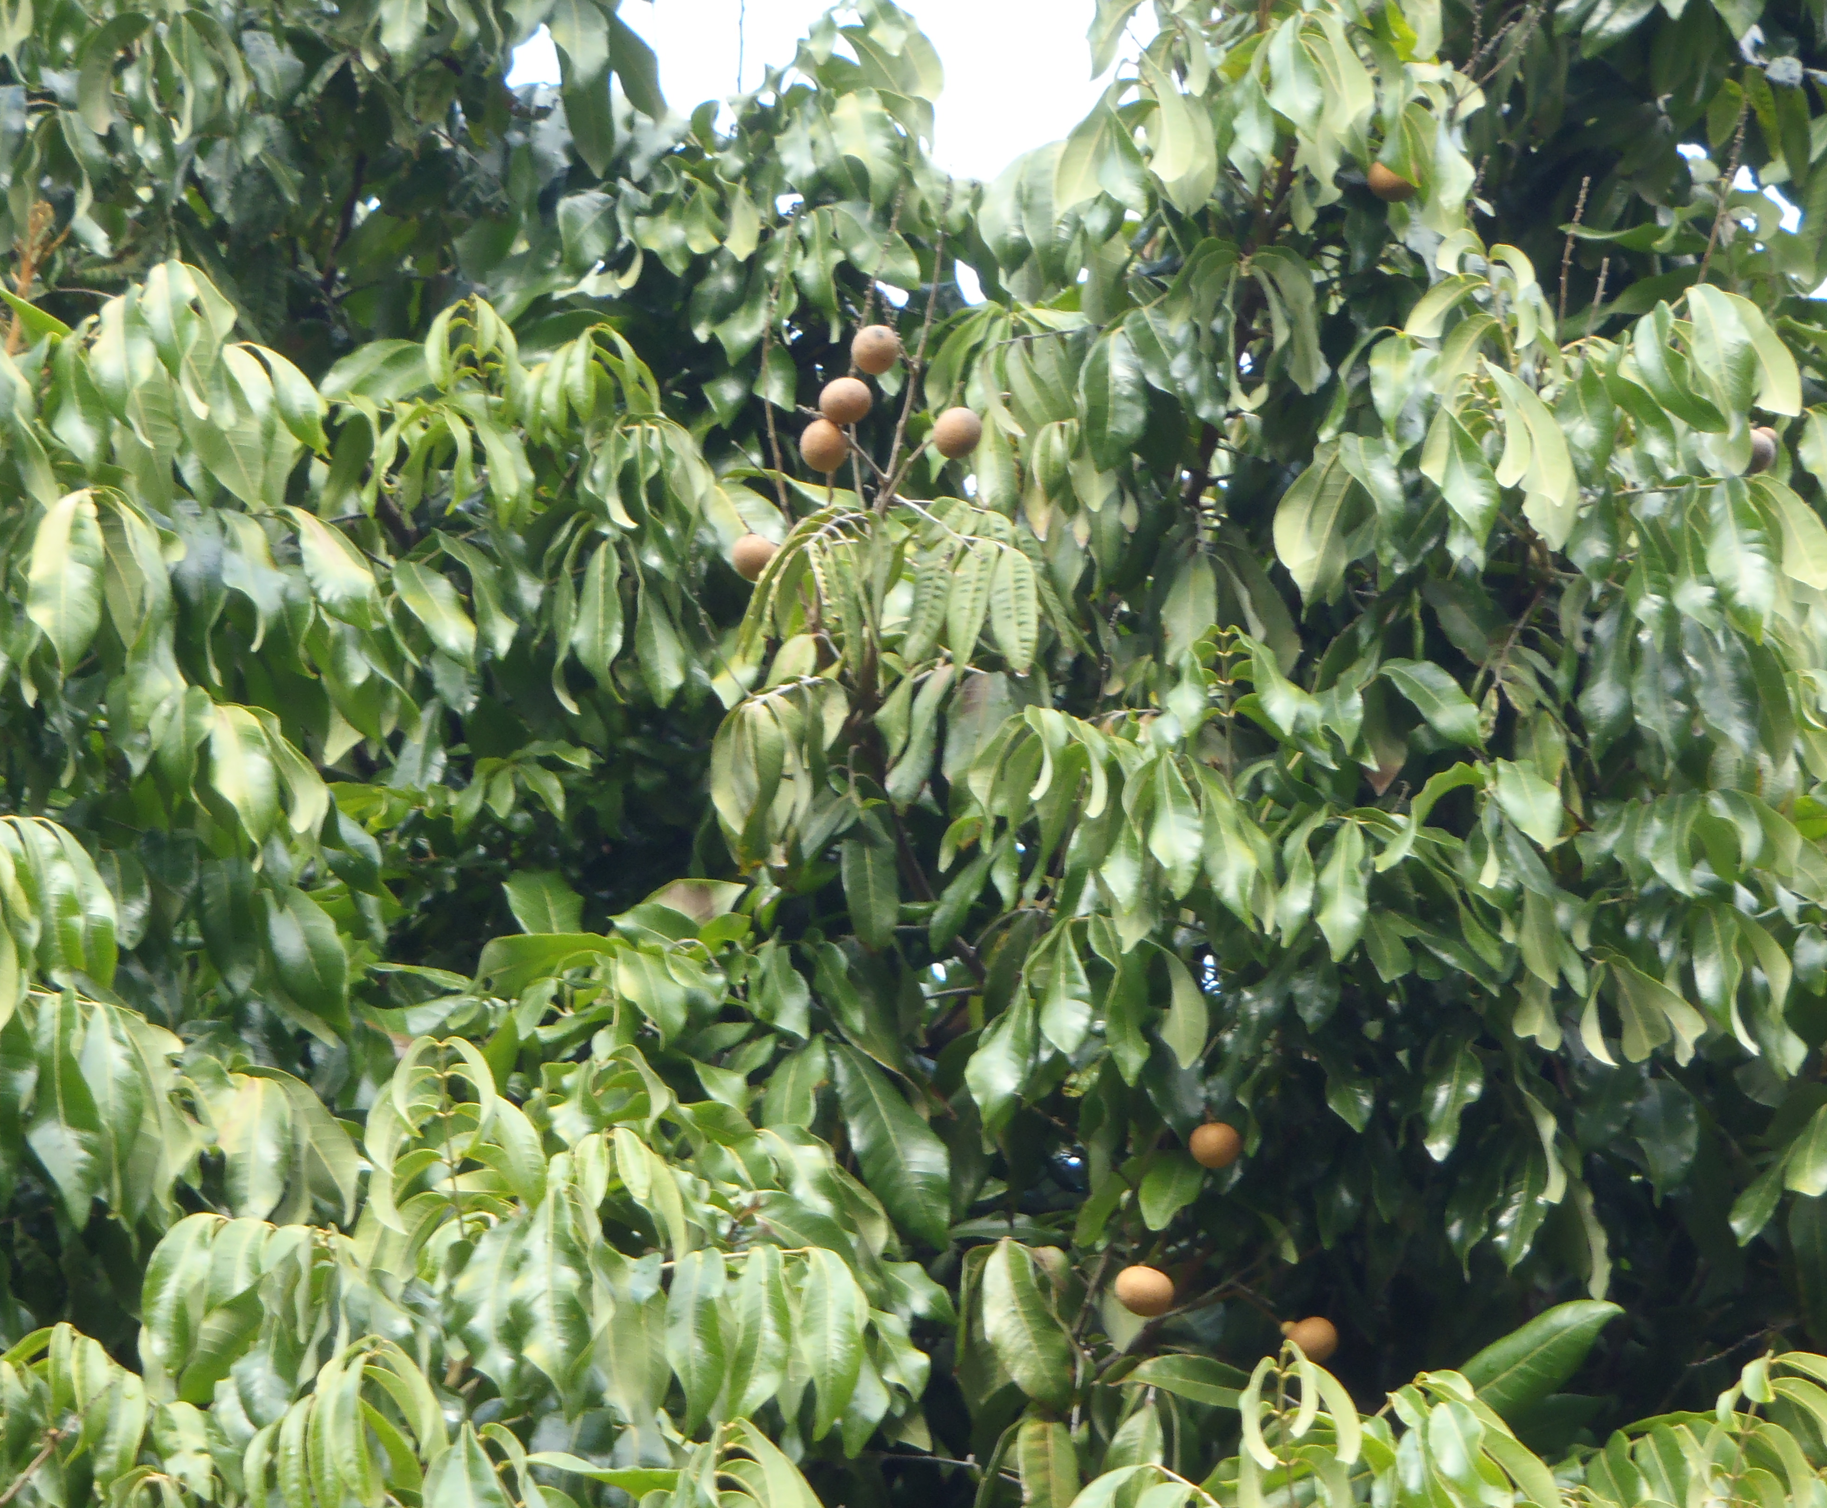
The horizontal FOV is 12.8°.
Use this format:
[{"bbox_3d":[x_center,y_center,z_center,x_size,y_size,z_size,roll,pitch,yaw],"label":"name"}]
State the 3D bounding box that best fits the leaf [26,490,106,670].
[{"bbox_3d":[-0.464,-0.095,4.450,0.040,0.101,0.027,9,-15,0],"label":"leaf"}]

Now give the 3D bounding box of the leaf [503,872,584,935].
[{"bbox_3d":[-0.211,0.092,4.650,0.040,0.063,0.025,-21,-15,0],"label":"leaf"}]

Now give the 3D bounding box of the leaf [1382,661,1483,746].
[{"bbox_3d":[0.300,-0.029,4.700,0.073,0.029,0.022,39,0,12],"label":"leaf"}]

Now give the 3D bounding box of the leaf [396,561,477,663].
[{"bbox_3d":[-0.267,-0.079,4.550,0.029,0.074,0.024,-36,-15,0],"label":"leaf"}]

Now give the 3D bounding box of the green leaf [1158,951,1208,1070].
[{"bbox_3d":[0.156,0.148,4.700,0.027,0.069,0.018,-7,-5,-11],"label":"green leaf"}]

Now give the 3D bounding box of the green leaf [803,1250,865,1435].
[{"bbox_3d":[-0.043,0.314,4.350,0.036,0.101,0.022,0,-8,-11],"label":"green leaf"}]

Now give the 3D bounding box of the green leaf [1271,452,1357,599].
[{"bbox_3d":[0.223,-0.126,4.500,0.043,0.090,0.025,10,0,0],"label":"green leaf"}]

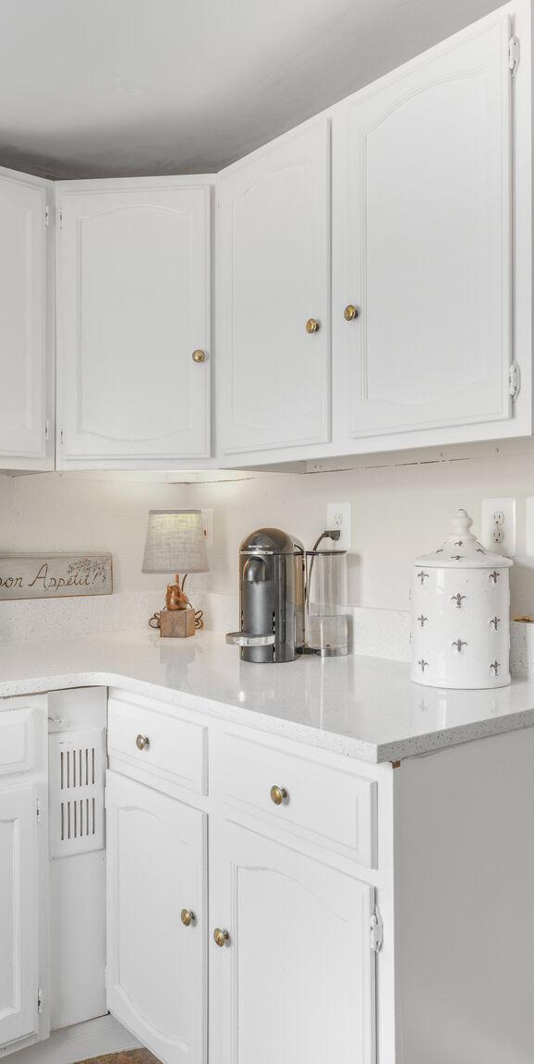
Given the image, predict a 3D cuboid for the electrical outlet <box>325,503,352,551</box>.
[{"bbox_3d":[0.184,-0.013,2.184,0.012,0.124,0.082,0,0,-39],"label":"electrical outlet"}]

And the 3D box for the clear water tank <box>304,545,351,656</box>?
[{"bbox_3d":[0.151,0.176,2.100,0.112,0.256,0.112,0,0,0],"label":"clear water tank"}]

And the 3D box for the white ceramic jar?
[{"bbox_3d":[0.409,0.132,1.773,0.206,0.359,0.206,0,0,0],"label":"white ceramic jar"}]

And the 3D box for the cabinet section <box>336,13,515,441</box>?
[{"bbox_3d":[0.385,-0.548,1.694,0.250,0.703,0.433,0,0,-39],"label":"cabinet section"}]

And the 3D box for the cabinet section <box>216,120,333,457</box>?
[{"bbox_3d":[0.105,-0.536,2.042,0.250,0.689,0.421,0,0,-39],"label":"cabinet section"}]

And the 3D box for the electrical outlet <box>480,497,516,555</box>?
[{"bbox_3d":[0.511,-0.010,1.862,0.009,0.125,0.082,0,0,-39],"label":"electrical outlet"}]

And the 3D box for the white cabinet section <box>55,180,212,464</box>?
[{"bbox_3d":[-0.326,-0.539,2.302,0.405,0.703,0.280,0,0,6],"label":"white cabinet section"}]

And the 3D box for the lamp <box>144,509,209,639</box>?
[{"bbox_3d":[-0.267,0.122,2.500,0.200,0.375,0.200,0,0,0],"label":"lamp"}]

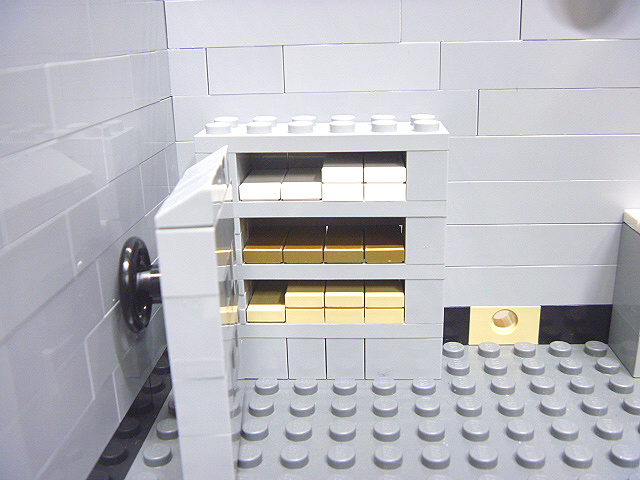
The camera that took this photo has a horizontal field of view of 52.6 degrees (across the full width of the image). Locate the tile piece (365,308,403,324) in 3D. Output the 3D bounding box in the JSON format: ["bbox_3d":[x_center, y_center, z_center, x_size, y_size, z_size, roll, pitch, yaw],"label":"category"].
[{"bbox_3d":[0.013,0.013,0.139,0.008,0.003,0.016,0,18,4],"label":"tile piece"}]

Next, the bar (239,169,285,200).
[{"bbox_3d":[-0.011,-0.011,0.132,0.008,0.003,0.016,0,17,3],"label":"bar"}]

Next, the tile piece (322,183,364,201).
[{"bbox_3d":[0.005,-0.011,0.131,0.008,0.003,0.016,0,18,4],"label":"tile piece"}]

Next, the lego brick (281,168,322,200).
[{"bbox_3d":[-0.003,-0.011,0.132,0.008,0.003,0.016,0,17,3],"label":"lego brick"}]

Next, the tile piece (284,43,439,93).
[{"bbox_3d":[0.009,-0.036,0.136,0.032,0.010,0.008,0,17,3],"label":"tile piece"}]

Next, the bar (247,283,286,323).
[{"bbox_3d":[-0.010,0.013,0.140,0.008,0.003,0.016,0,18,4],"label":"bar"}]

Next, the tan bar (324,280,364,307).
[{"bbox_3d":[0.005,0.010,0.138,0.008,0.003,0.016,0,17,3],"label":"tan bar"}]

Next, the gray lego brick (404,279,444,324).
[{"bbox_3d":[0.021,0.010,0.137,0.008,0.010,0.016,0,17,3],"label":"gray lego brick"}]

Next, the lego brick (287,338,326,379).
[{"bbox_3d":[-0.002,0.022,0.142,0.008,0.010,0.016,0,17,3],"label":"lego brick"}]

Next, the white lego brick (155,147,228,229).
[{"bbox_3d":[-0.018,-0.009,0.100,0.008,0.006,0.032,-2,17,-1],"label":"white lego brick"}]

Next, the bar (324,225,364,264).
[{"bbox_3d":[0.005,0.001,0.135,0.008,0.003,0.016,0,17,3],"label":"bar"}]

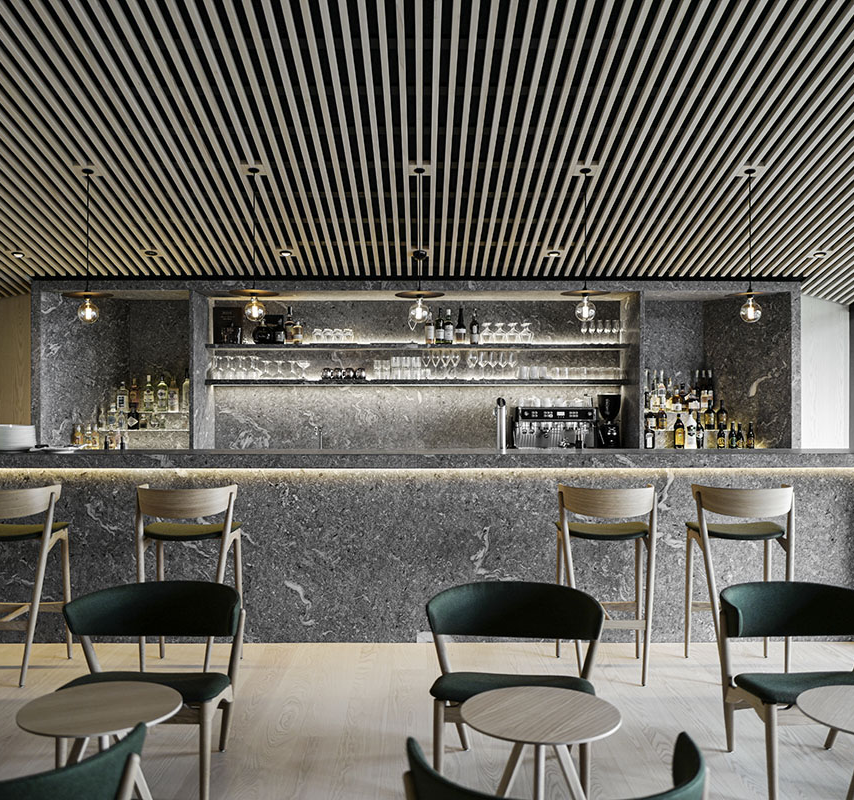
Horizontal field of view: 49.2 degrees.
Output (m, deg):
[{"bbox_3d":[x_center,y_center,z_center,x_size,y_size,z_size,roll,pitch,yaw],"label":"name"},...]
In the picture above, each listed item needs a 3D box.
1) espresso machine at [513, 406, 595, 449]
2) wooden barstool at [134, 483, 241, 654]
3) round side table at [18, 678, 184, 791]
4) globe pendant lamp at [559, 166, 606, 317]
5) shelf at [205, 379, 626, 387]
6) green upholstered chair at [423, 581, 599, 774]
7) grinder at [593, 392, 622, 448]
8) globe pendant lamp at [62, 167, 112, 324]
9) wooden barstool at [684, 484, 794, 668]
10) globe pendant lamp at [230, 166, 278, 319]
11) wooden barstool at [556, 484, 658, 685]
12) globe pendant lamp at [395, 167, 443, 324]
[{"bbox_3d":[1.055,0.285,7.720,0.680,0.460,0.540,0,0,0],"label":"espresso machine"},{"bbox_3d":[-1.231,0.922,4.825,0.515,0.975,0.525,0,0,2],"label":"wooden barstool"},{"bbox_3d":[-1.022,1.186,2.930,0.490,0.448,0.490,0,0,0],"label":"round side table"},{"bbox_3d":[0.943,-0.923,5.560,0.297,0.911,0.297,0,0,0],"label":"globe pendant lamp"},{"bbox_3d":[-0.090,-0.150,8.020,3.550,0.045,0.290,0,0,0],"label":"shelf"},{"bbox_3d":[0.335,1.075,3.500,0.665,0.670,0.600,0,0,8],"label":"green upholstered chair"},{"bbox_3d":[1.521,0.228,7.780,0.210,0.575,0.360,0,0,0],"label":"grinder"},{"bbox_3d":[-2.018,-0.916,5.560,0.297,0.920,0.297,0,0,0],"label":"globe pendant lamp"},{"bbox_3d":[1.655,0.944,4.930,0.500,0.980,0.550,0,0,3],"label":"wooden barstool"},{"bbox_3d":[-1.037,-0.932,5.610,0.300,0.925,0.300,0,0,0],"label":"globe pendant lamp"},{"bbox_3d":[0.942,0.944,4.910,0.500,0.980,0.550,0,0,2],"label":"wooden barstool"},{"bbox_3d":[-0.042,-0.927,5.620,0.300,0.935,0.300,0,0,0],"label":"globe pendant lamp"}]

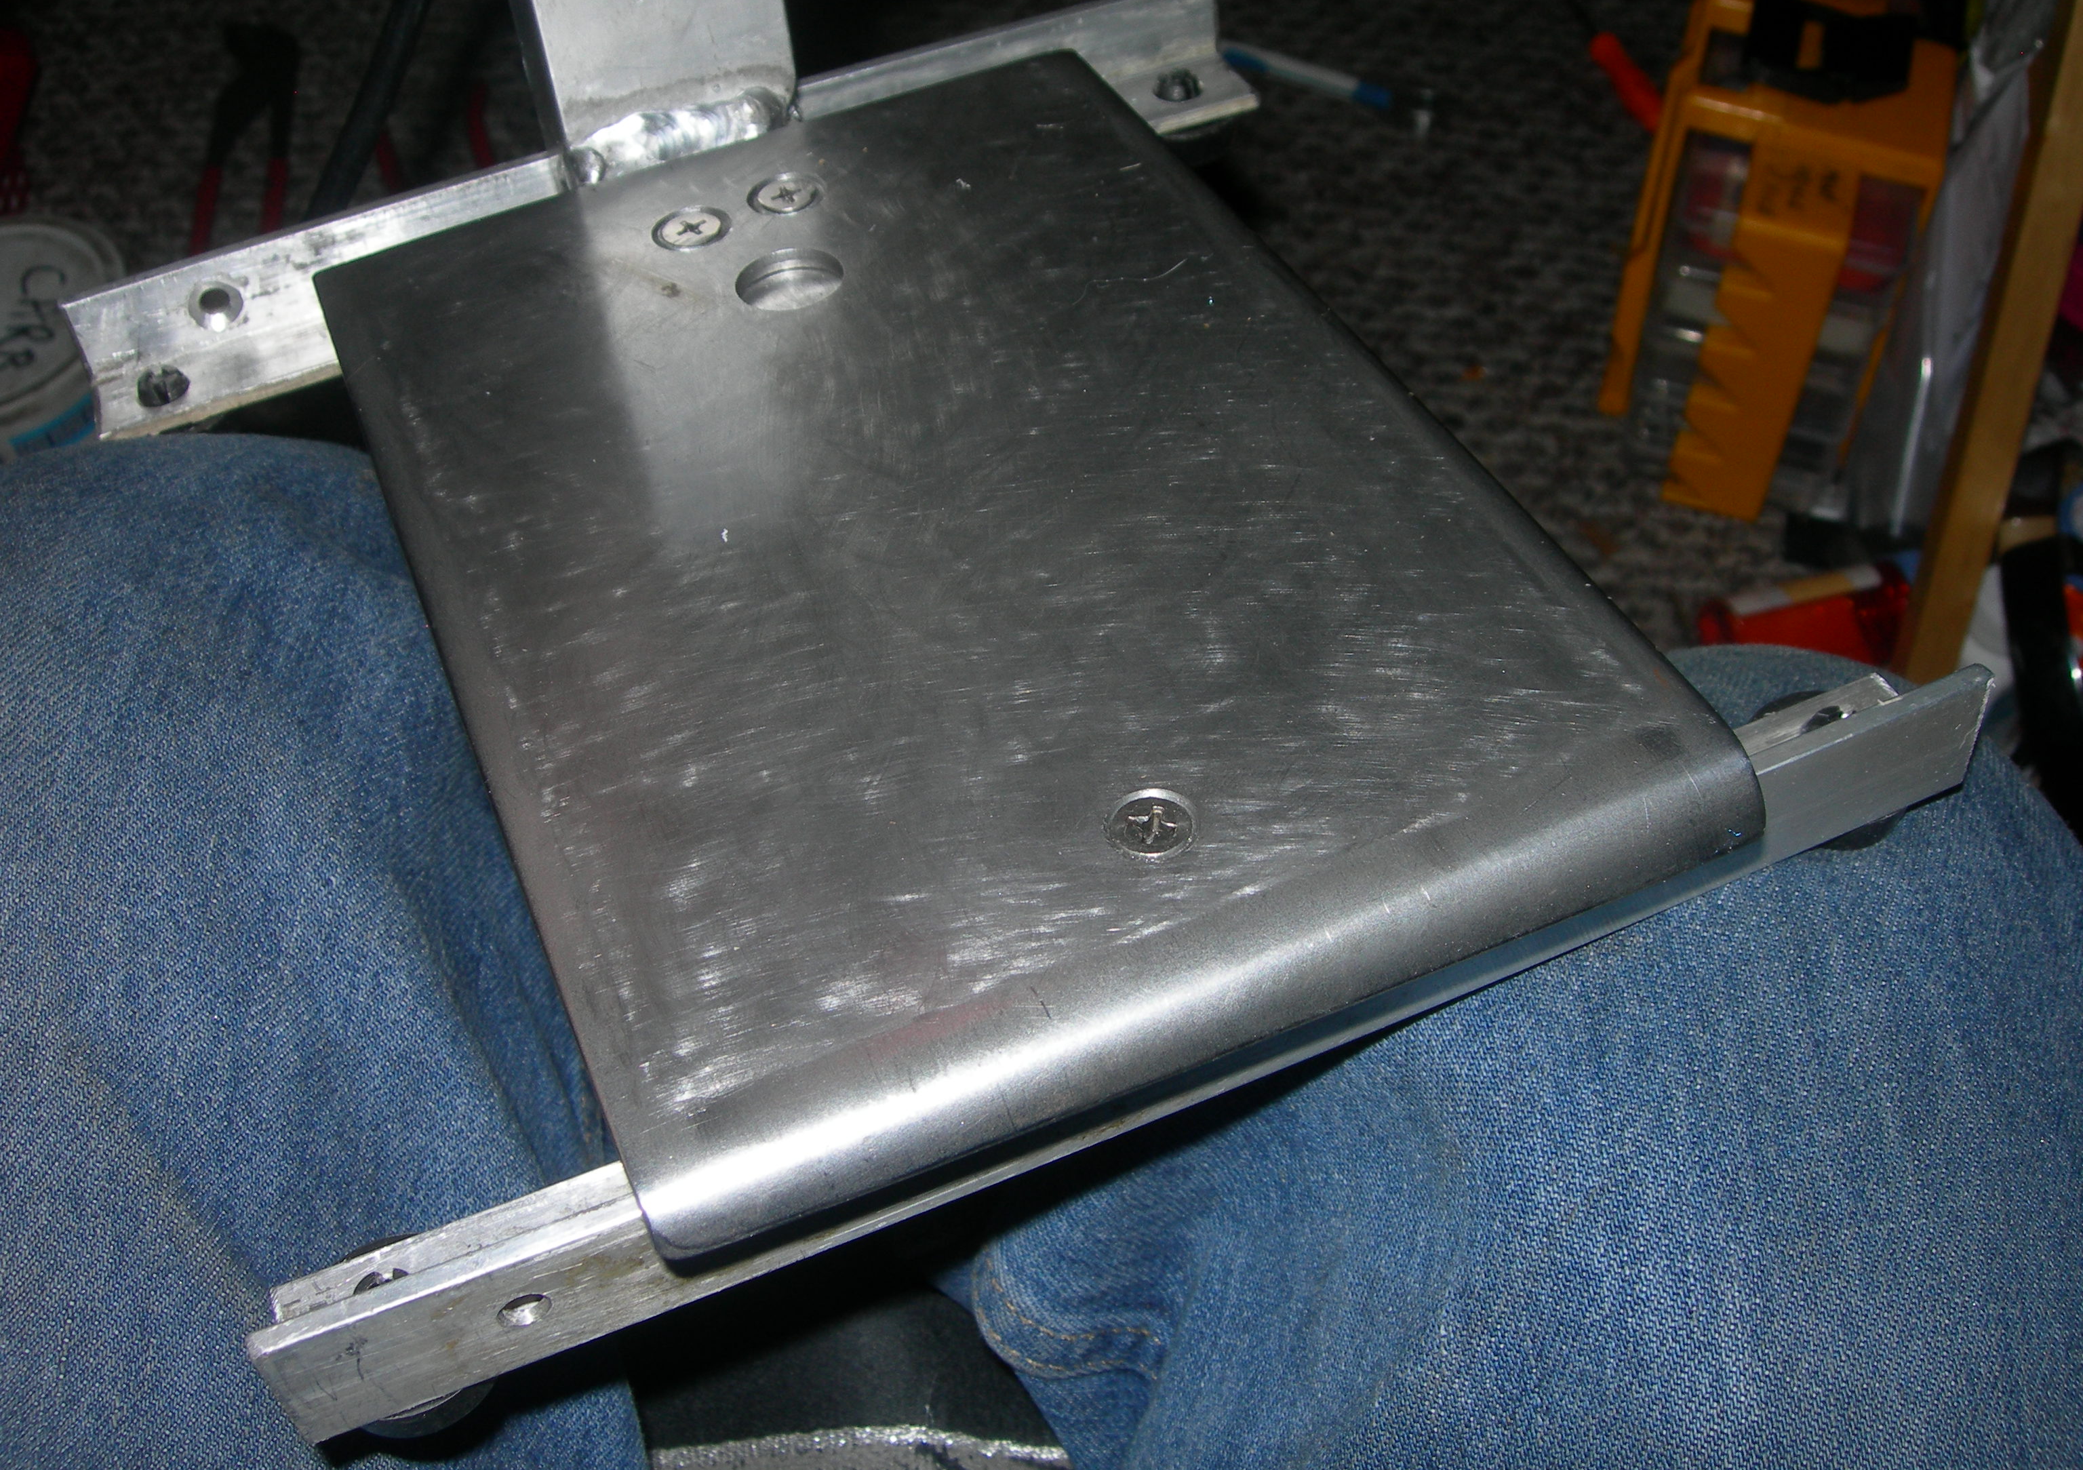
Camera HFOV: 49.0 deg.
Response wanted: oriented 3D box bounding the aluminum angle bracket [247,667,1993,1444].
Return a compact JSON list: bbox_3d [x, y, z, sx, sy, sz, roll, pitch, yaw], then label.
[{"bbox_3d":[0.016,0.029,0.275,0.217,0.019,0.019,-20,47,-13],"label":"aluminum angle bracket"}]

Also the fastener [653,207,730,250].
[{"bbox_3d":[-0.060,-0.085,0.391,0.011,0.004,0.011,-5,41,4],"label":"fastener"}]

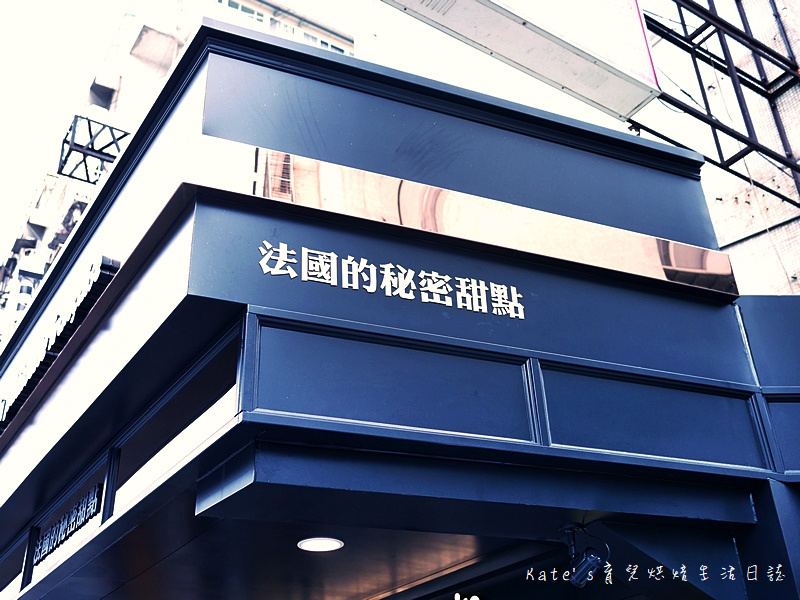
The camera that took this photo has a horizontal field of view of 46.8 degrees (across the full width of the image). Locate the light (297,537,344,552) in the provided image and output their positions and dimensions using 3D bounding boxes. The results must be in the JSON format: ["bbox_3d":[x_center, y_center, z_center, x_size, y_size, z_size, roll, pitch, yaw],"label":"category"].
[{"bbox_3d":[-0.298,0.918,3.485,0.178,0.030,0.178,-3,-29,-1],"label":"light"}]

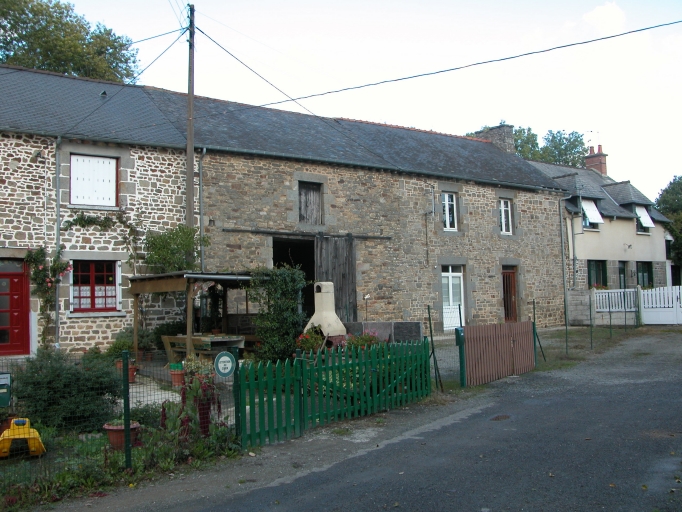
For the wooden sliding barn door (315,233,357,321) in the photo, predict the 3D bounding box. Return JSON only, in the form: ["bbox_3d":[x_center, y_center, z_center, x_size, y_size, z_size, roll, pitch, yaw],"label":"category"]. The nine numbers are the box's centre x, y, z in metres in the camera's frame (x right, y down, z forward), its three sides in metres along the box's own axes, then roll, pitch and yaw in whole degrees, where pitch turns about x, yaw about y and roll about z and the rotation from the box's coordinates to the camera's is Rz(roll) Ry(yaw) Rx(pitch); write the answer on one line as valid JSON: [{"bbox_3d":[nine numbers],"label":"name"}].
[{"bbox_3d":[-0.108,1.027,21.627,1.557,3.343,0.100,1,-5,-33],"label":"wooden sliding barn door"}]

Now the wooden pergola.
[{"bbox_3d":[-2.784,1.447,15.124,2.650,2.070,3.208,1,-5,-36],"label":"wooden pergola"}]

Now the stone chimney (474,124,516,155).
[{"bbox_3d":[7.023,-5.144,31.382,0.720,1.280,1.650,2,-5,-37],"label":"stone chimney"}]

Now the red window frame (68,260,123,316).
[{"bbox_3d":[-6.318,0.823,17.774,1.300,1.400,0.180,1,-5,-36],"label":"red window frame"}]

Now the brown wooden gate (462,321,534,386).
[{"bbox_3d":[3.513,2.033,15.023,0.080,1.140,3.846,-4,-5,35],"label":"brown wooden gate"}]

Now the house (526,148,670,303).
[{"bbox_3d":[10.934,-1.446,35.149,8.500,9.450,7.600,1,-5,-36],"label":"house"}]

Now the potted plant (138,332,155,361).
[{"bbox_3d":[-4.903,2.282,17.390,0.380,0.710,0.380,1,-5,-33],"label":"potted plant"}]

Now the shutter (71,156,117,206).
[{"bbox_3d":[-6.423,-1.955,18.047,1.170,1.280,0.070,1,-5,-36],"label":"shutter"}]

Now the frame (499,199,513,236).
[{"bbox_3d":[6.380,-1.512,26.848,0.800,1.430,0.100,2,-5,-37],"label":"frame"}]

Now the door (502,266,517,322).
[{"bbox_3d":[6.522,1.563,26.669,0.930,2.335,0.080,2,-5,-37],"label":"door"}]

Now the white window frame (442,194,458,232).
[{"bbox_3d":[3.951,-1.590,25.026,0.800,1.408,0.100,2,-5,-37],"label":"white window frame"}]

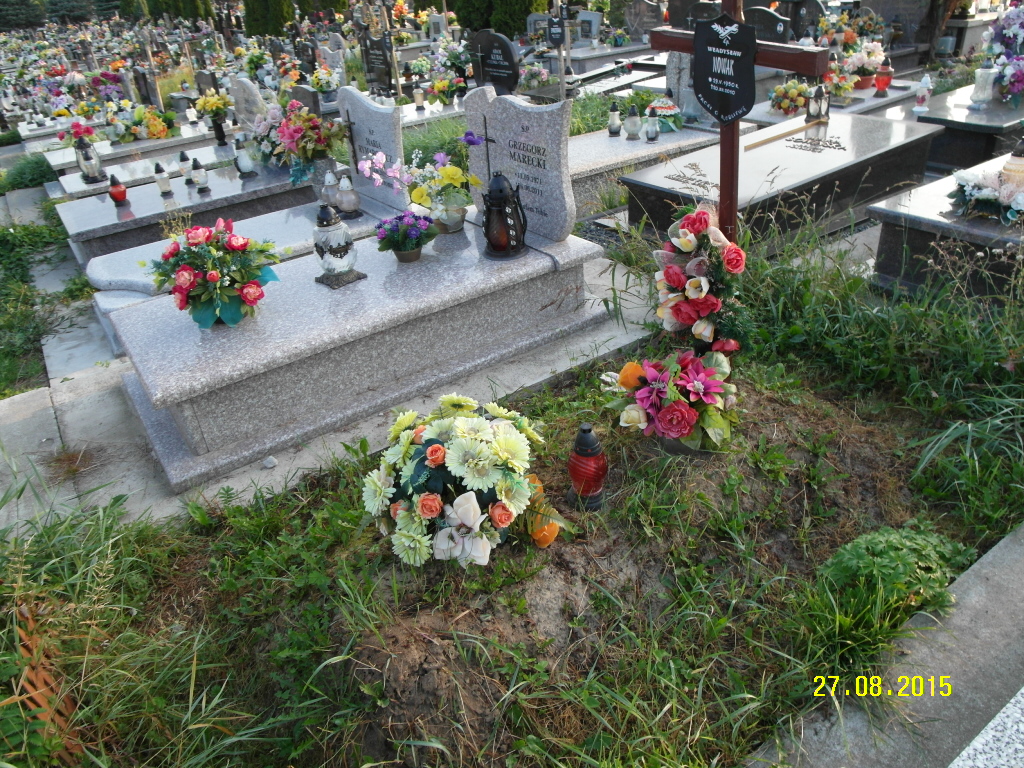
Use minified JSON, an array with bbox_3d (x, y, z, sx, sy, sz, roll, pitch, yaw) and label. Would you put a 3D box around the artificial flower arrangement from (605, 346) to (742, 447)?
[{"bbox_3d":[0.535,0.038,2.298,0.390,0.270,0.330,9,33,25],"label":"artificial flower arrangement"}]

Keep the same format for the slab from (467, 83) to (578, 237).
[{"bbox_3d":[0.044,-1.094,3.465,0.077,0.662,0.812,-23,34,-27],"label":"slab"}]

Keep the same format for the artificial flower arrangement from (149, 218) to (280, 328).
[{"bbox_3d":[-1.166,-0.434,2.794,0.466,0.409,0.410,-18,31,-19],"label":"artificial flower arrangement"}]

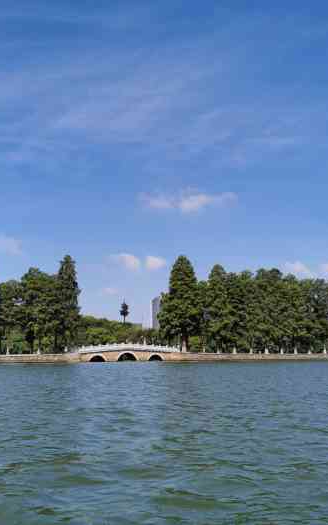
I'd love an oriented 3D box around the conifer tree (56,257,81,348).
[{"bbox_3d":[-16.063,6.826,90.886,4.400,16.580,4.400,6,-11,-32],"label":"conifer tree"}]

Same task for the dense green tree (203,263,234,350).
[{"bbox_3d":[10.617,9.158,108.356,5.800,17.750,5.800,0,-9,0],"label":"dense green tree"}]

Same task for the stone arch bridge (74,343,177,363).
[{"bbox_3d":[-7.597,16.174,97.969,20.500,3.240,5.000,6,-11,-32],"label":"stone arch bridge"}]

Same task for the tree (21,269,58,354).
[{"bbox_3d":[-20.076,7.607,88.046,5.800,14.100,5.800,6,-11,-32],"label":"tree"}]

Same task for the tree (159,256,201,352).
[{"bbox_3d":[3.322,7.981,103.662,7.600,18.520,7.600,0,-9,0],"label":"tree"}]

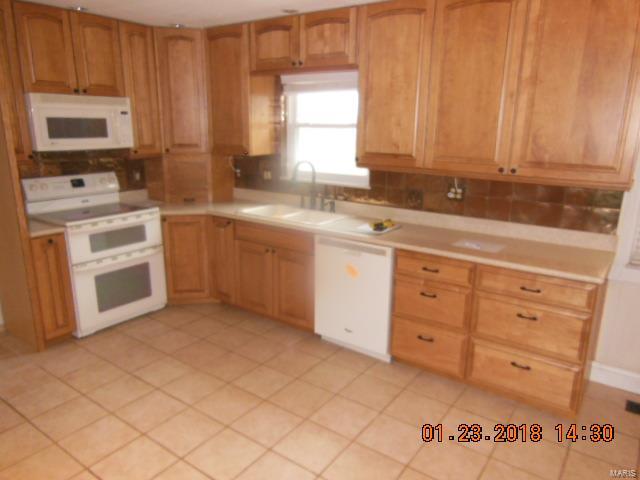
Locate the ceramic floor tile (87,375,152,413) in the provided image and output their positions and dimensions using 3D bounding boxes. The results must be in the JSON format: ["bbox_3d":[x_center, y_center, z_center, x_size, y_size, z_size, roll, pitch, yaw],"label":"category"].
[{"bbox_3d":[-1.234,0.950,2.875,0.307,0.010,0.307,11,17,34],"label":"ceramic floor tile"}]

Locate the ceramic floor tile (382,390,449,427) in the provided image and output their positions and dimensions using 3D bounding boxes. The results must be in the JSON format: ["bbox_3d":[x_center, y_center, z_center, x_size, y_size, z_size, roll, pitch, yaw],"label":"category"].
[{"bbox_3d":[0.568,0.994,2.700,0.303,0.010,0.303,11,17,34],"label":"ceramic floor tile"}]

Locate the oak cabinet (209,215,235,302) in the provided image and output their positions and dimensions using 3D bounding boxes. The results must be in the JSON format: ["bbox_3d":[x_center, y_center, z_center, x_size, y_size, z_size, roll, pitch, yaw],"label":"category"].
[{"bbox_3d":[-0.626,0.116,4.039,0.217,0.711,0.580,10,17,32],"label":"oak cabinet"}]

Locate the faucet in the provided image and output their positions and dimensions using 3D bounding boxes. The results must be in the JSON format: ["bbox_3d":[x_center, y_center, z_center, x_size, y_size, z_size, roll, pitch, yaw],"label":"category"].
[{"bbox_3d":[-0.104,-0.421,3.867,0.060,0.437,0.279,10,17,33],"label":"faucet"}]

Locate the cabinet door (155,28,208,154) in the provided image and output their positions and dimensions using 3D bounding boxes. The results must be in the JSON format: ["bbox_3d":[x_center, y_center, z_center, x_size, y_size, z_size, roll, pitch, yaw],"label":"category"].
[{"bbox_3d":[-1.216,-1.303,4.106,0.410,1.050,0.020,-2,14,-9],"label":"cabinet door"}]

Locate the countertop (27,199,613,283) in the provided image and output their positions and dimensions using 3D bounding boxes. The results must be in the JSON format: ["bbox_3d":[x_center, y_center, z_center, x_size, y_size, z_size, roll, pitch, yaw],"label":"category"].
[{"bbox_3d":[-0.329,-0.012,3.111,3.811,0.043,1.930,11,17,34],"label":"countertop"}]

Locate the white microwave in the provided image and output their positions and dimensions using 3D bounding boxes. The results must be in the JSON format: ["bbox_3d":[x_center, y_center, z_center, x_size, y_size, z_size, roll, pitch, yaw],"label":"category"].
[{"bbox_3d":[-1.898,-0.898,3.542,0.400,0.387,0.757,10,17,32],"label":"white microwave"}]

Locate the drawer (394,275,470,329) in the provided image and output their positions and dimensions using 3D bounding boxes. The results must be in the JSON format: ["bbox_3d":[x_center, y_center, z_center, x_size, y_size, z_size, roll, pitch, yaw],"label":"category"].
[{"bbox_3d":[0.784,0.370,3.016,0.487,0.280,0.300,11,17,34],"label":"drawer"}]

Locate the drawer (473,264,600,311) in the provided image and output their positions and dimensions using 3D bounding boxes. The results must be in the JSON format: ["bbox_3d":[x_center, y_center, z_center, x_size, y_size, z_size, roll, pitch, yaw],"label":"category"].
[{"bbox_3d":[1.265,0.219,2.674,0.586,0.148,0.420,10,17,32],"label":"drawer"}]

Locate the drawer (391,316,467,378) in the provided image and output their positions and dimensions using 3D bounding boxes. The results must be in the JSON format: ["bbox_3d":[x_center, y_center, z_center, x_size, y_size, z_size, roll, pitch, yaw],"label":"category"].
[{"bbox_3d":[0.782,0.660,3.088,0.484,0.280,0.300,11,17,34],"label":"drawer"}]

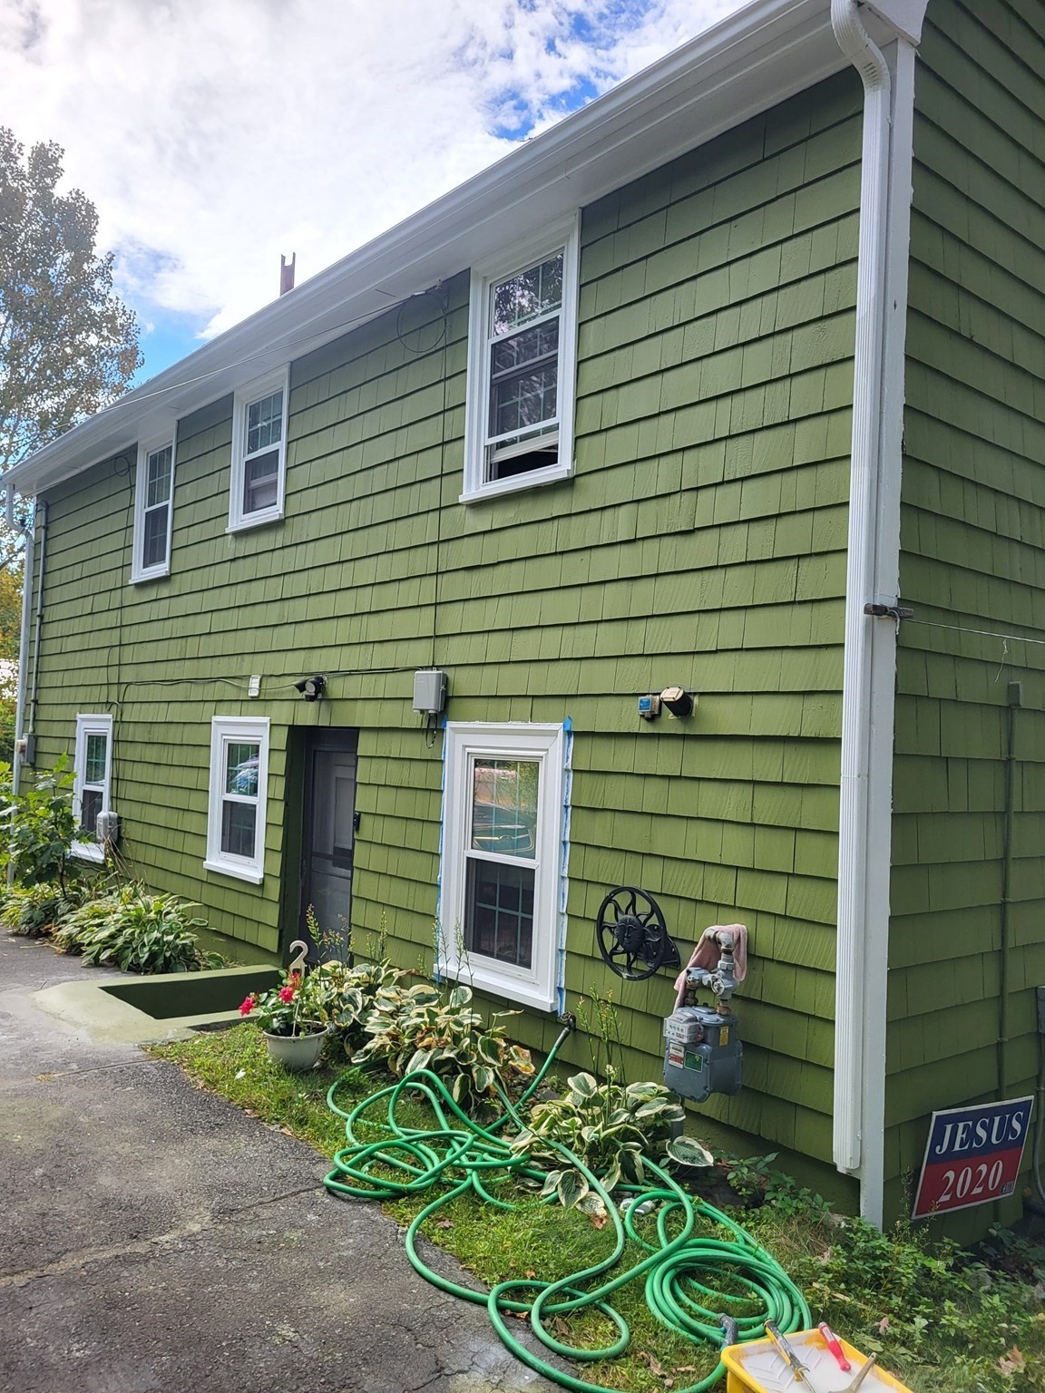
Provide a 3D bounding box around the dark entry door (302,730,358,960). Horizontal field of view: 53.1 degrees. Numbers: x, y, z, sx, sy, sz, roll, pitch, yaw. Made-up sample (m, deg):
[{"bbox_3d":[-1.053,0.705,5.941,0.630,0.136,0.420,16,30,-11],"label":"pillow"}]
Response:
[{"bbox_3d":[-1.249,1.206,6.998,0.060,1.980,0.900,4,-3,-40],"label":"dark entry door"}]

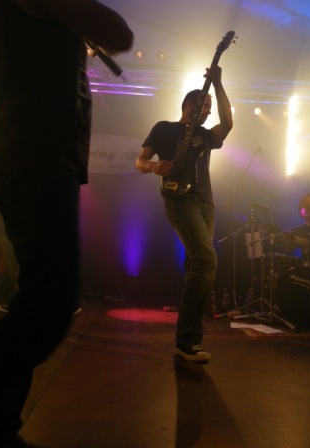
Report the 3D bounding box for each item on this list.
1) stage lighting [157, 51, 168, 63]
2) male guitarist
[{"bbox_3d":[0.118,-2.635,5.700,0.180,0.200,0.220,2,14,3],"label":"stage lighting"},{"bbox_3d":[0.190,-0.080,2.350,0.600,1.880,0.550,5,-5,-36],"label":"male guitarist"}]

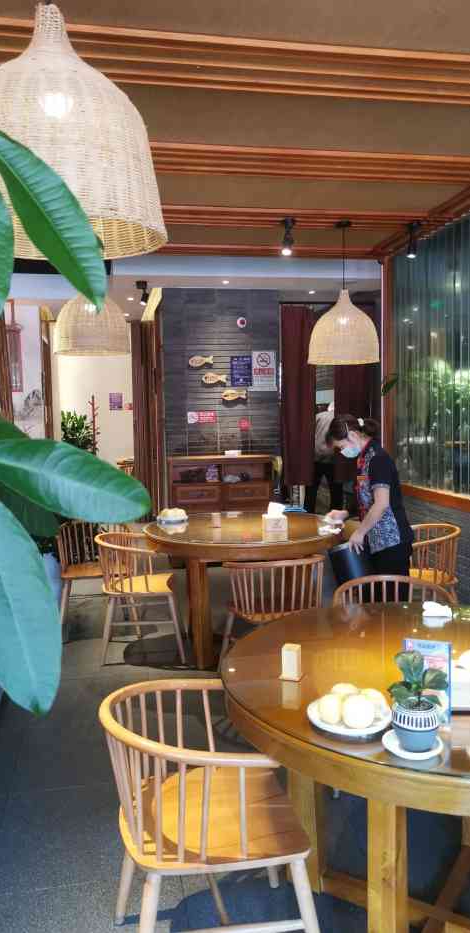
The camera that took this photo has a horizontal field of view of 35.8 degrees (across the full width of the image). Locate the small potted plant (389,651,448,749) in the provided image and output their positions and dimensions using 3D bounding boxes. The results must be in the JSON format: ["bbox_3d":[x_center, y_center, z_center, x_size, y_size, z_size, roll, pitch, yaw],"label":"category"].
[{"bbox_3d":[0.374,0.474,1.483,0.122,0.186,0.118,0,5,14],"label":"small potted plant"}]

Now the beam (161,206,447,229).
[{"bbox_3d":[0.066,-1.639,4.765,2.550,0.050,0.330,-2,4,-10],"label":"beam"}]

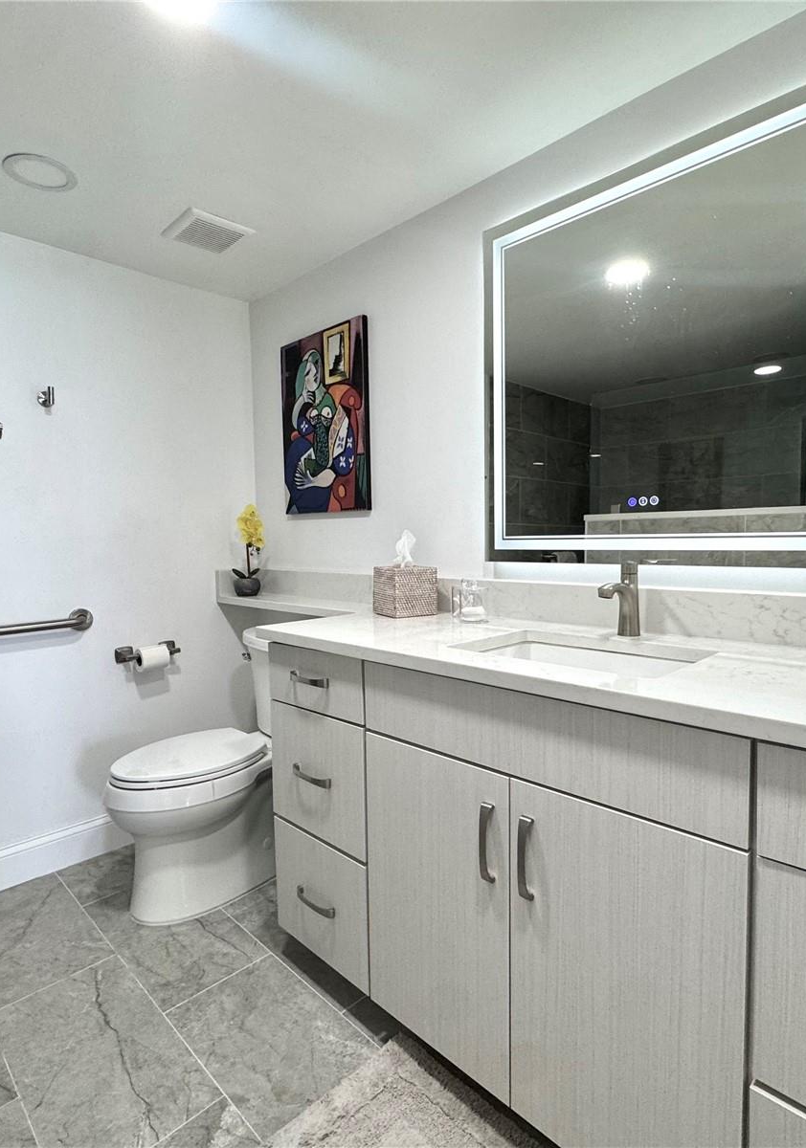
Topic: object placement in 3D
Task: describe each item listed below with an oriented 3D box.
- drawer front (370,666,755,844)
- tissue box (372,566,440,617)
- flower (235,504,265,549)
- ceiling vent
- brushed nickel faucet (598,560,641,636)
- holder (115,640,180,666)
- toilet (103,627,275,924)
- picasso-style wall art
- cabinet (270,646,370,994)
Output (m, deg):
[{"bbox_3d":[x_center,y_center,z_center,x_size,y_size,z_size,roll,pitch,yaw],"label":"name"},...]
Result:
[{"bbox_3d":[0.192,0.272,1.087,0.020,0.151,0.765,-5,5,-44],"label":"drawer front"},{"bbox_3d":[-0.001,0.046,1.831,0.136,0.143,0.136,-4,5,-33],"label":"tissue box"},{"bbox_3d":[-0.621,-0.192,2.520,0.115,0.180,0.110,-2,4,-11],"label":"flower"},{"bbox_3d":[-0.650,-1.126,2.062,0.222,0.020,0.222,-5,5,-44],"label":"ceiling vent"},{"bbox_3d":[0.484,0.058,1.385,0.172,0.167,0.060,-5,5,-44],"label":"brushed nickel faucet"},{"bbox_3d":[-0.952,0.296,2.325,0.222,0.062,0.080,-5,5,-44],"label":"holder"},{"bbox_3d":[-0.577,0.637,2.092,0.790,0.780,0.450,-5,5,-44],"label":"toilet"},{"bbox_3d":[-0.289,-0.553,2.294,0.030,0.656,0.492,-5,5,-44],"label":"picasso-style wall art"},{"bbox_3d":[-0.009,0.531,1.643,0.540,0.740,0.363,-5,5,-44],"label":"cabinet"}]

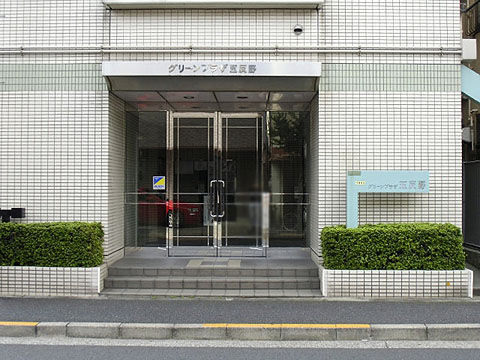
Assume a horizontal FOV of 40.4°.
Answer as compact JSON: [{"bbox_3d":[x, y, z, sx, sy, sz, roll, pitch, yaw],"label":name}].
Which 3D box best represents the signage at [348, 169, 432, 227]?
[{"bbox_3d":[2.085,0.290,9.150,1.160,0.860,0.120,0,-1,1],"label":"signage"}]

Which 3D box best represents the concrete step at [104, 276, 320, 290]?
[{"bbox_3d":[-0.390,1.474,9.360,3.080,0.135,0.360,0,-1,1],"label":"concrete step"}]

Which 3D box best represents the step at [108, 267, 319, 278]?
[{"bbox_3d":[-0.385,1.347,9.700,3.080,0.130,0.360,0,-1,1],"label":"step"}]

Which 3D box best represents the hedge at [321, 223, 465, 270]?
[{"bbox_3d":[2.075,0.920,9.130,1.960,0.630,0.660,0,-1,1],"label":"hedge"}]

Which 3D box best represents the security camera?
[{"bbox_3d":[0.868,-2.260,9.850,0.140,0.160,0.120,0,-1,1],"label":"security camera"}]

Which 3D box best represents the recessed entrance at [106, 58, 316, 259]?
[{"bbox_3d":[-0.378,-0.200,10.180,3.120,2.950,1.450,0,-1,1],"label":"recessed entrance"}]

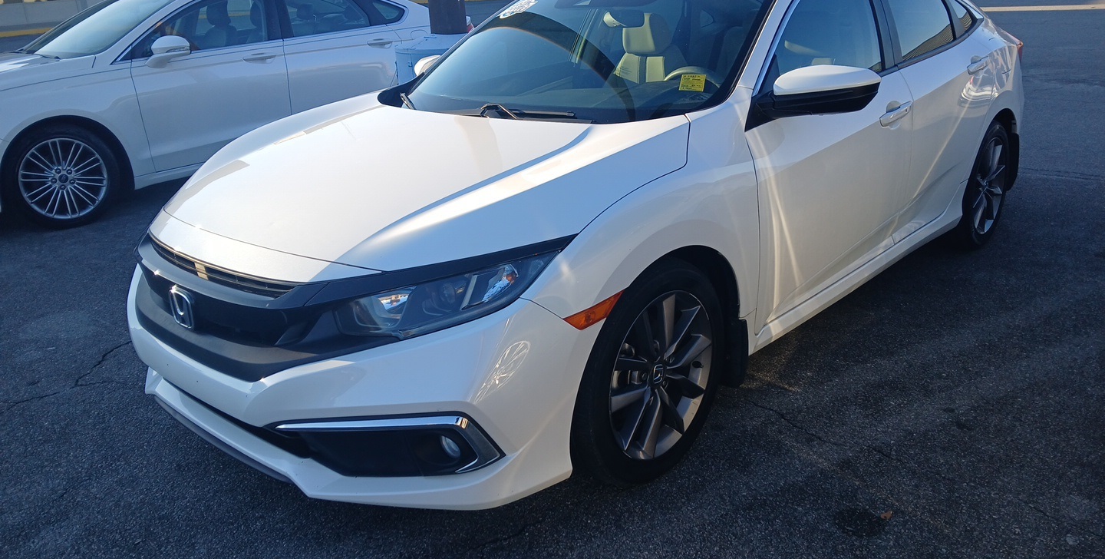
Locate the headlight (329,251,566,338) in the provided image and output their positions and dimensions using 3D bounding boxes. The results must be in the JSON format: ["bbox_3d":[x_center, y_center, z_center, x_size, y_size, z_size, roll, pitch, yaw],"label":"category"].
[{"bbox_3d":[-0.228,0.025,1.903,0.360,0.140,0.420,7,21,30],"label":"headlight"}]

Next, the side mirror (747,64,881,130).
[{"bbox_3d":[0.772,-0.548,2.450,0.250,0.170,0.260,14,25,41],"label":"side mirror"}]

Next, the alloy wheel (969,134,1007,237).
[{"bbox_3d":[2.087,-0.475,4.135,0.180,0.465,0.465,13,25,41],"label":"alloy wheel"}]

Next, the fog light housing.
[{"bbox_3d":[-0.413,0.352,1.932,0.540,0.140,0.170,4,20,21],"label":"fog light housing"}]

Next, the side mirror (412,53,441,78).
[{"bbox_3d":[-0.561,-0.890,3.656,0.250,0.170,0.250,14,25,41],"label":"side mirror"}]

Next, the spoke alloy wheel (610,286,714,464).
[{"bbox_3d":[0.241,0.245,2.301,0.180,0.465,0.465,13,25,41],"label":"spoke alloy wheel"}]

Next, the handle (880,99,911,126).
[{"bbox_3d":[1.257,-0.608,3.056,0.055,0.055,0.255,13,30,41],"label":"handle"}]

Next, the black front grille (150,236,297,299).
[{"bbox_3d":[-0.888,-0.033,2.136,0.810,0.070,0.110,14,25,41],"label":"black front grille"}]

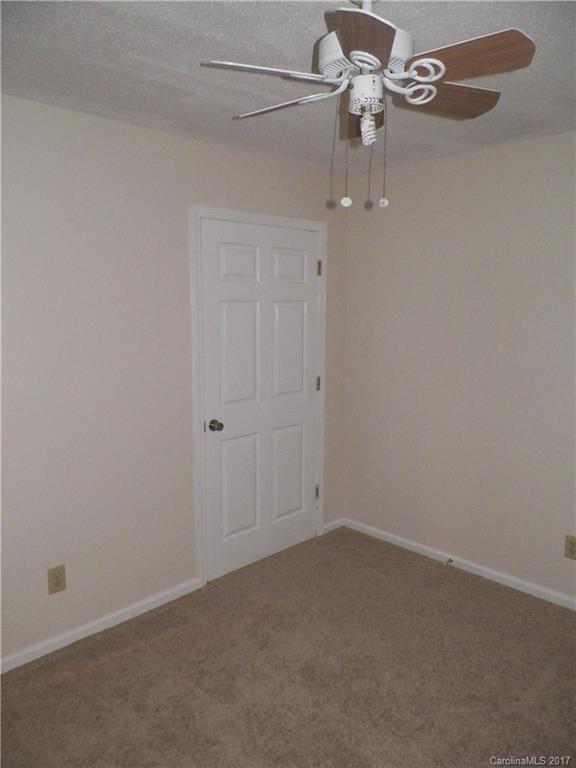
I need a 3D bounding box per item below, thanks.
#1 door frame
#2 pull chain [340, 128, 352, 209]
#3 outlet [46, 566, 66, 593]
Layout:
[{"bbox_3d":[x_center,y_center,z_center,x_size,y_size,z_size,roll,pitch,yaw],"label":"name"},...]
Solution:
[{"bbox_3d":[-0.130,0.087,3.354,0.950,2.060,0.060,-8,11,-44],"label":"door frame"},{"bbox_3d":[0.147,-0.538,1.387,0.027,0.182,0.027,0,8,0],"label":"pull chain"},{"bbox_3d":[-1.058,0.901,2.548,0.070,0.115,0.008,-8,11,-44],"label":"outlet"}]

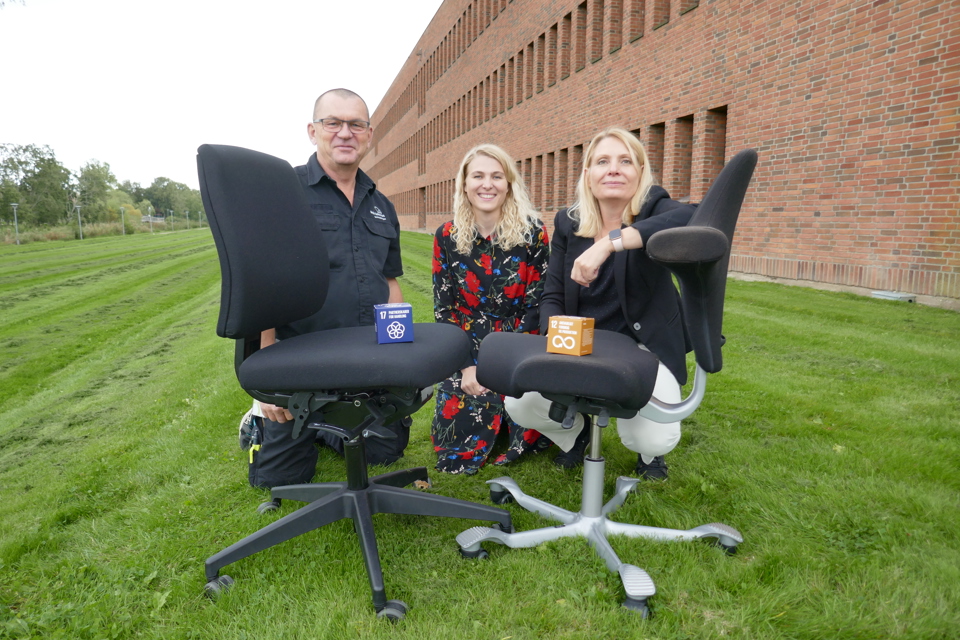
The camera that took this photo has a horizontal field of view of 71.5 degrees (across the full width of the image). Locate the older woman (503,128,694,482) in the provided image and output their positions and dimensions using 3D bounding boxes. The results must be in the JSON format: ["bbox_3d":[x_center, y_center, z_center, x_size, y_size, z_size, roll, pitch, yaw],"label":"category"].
[{"bbox_3d":[0.400,-0.061,2.145,0.620,1.120,0.660,1,9,9],"label":"older woman"}]

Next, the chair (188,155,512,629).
[{"bbox_3d":[-0.293,0.100,1.588,0.710,0.970,0.690,2,9,14],"label":"chair"}]

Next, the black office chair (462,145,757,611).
[{"bbox_3d":[0.285,0.102,1.553,0.710,0.975,0.670,0,9,-3],"label":"black office chair"}]

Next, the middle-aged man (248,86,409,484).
[{"bbox_3d":[-0.520,-0.130,2.236,0.550,1.230,0.580,-4,10,-25],"label":"middle-aged man"}]

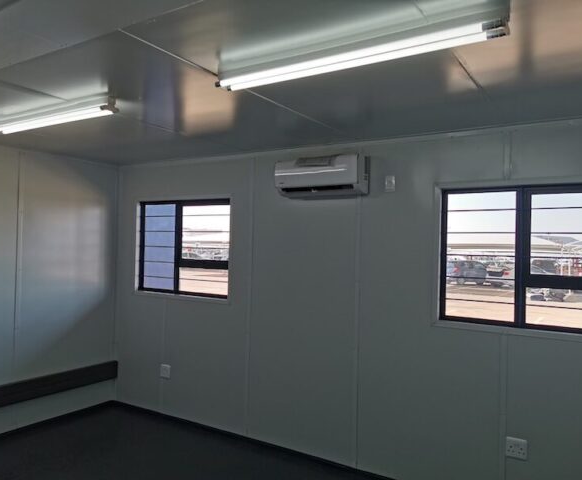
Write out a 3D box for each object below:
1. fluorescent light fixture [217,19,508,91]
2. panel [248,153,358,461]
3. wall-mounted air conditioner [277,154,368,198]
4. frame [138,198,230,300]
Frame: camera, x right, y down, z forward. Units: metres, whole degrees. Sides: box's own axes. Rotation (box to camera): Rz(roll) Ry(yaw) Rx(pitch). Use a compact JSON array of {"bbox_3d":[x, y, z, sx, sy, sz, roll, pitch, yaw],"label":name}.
[{"bbox_3d":[0.193,-0.713,1.921,1.200,0.090,0.110,1,-1,32],"label":"fluorescent light fixture"},{"bbox_3d":[0.086,0.488,4.013,1.020,2.380,0.050,1,-1,32],"label":"panel"},{"bbox_3d":[0.230,-0.472,3.792,0.700,0.285,0.205,1,-1,32],"label":"wall-mounted air conditioner"},{"bbox_3d":[-1.026,0.072,4.770,1.190,0.895,0.060,1,-1,32],"label":"frame"}]

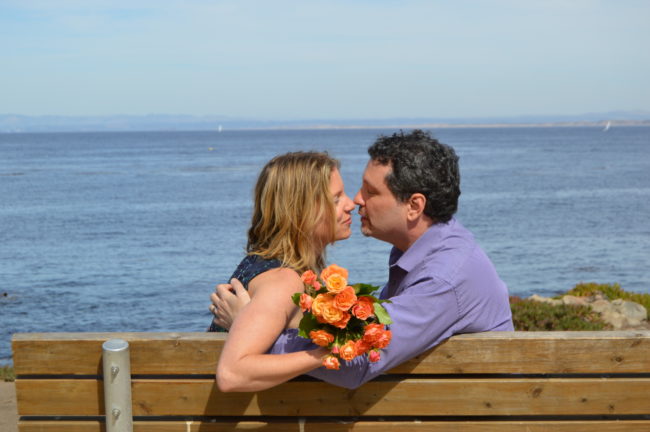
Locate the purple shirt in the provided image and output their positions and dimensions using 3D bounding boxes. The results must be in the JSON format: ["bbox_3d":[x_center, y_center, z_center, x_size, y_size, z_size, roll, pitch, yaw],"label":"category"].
[{"bbox_3d":[0.150,0.265,3.570,0.580,0.550,0.520,-4,2,18],"label":"purple shirt"}]

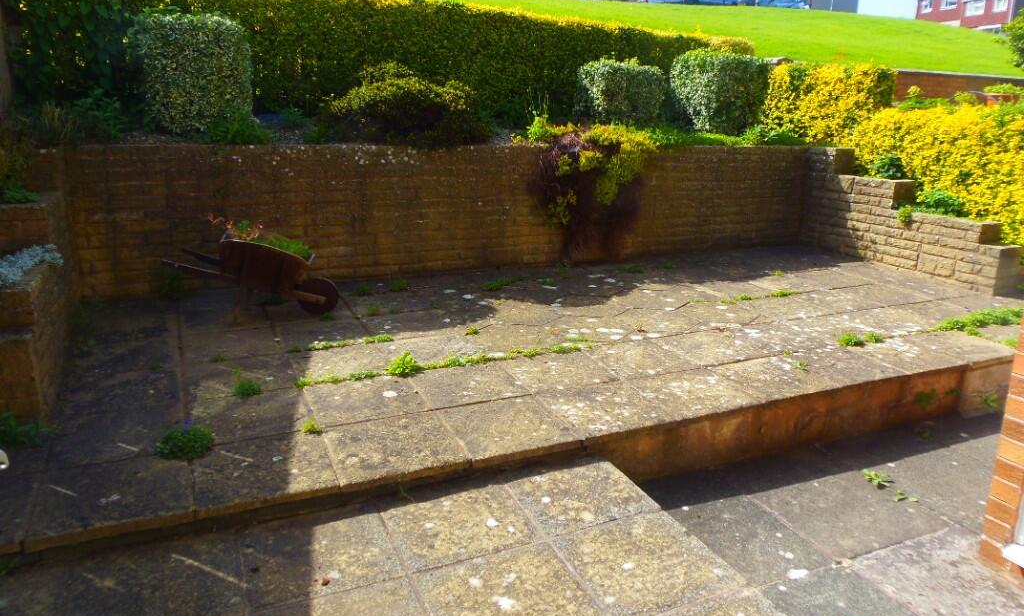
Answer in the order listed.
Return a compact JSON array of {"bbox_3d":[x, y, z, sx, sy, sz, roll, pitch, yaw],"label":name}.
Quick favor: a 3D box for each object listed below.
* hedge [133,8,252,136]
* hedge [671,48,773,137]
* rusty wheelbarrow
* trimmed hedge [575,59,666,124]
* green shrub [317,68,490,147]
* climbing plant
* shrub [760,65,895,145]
[{"bbox_3d":[-2.505,-1.823,5.579,0.798,0.840,0.750,-6,17,-23],"label":"hedge"},{"bbox_3d":[2.277,-2.359,7.862,0.750,0.810,0.750,-6,17,-23],"label":"hedge"},{"bbox_3d":[-1.508,-0.197,4.208,0.940,0.530,0.480,-3,16,-16],"label":"rusty wheelbarrow"},{"bbox_3d":[1.155,-2.341,7.804,0.738,0.670,0.650,-6,17,-23],"label":"trimmed hedge"},{"bbox_3d":[-0.978,-1.729,6.250,1.450,0.640,1.100,-5,15,-22],"label":"green shrub"},{"bbox_3d":[0.669,-1.064,6.200,1.005,1.176,0.500,-5,15,-22],"label":"climbing plant"},{"bbox_3d":[3.535,-2.248,8.000,1.150,0.900,1.000,-5,15,-22],"label":"shrub"}]

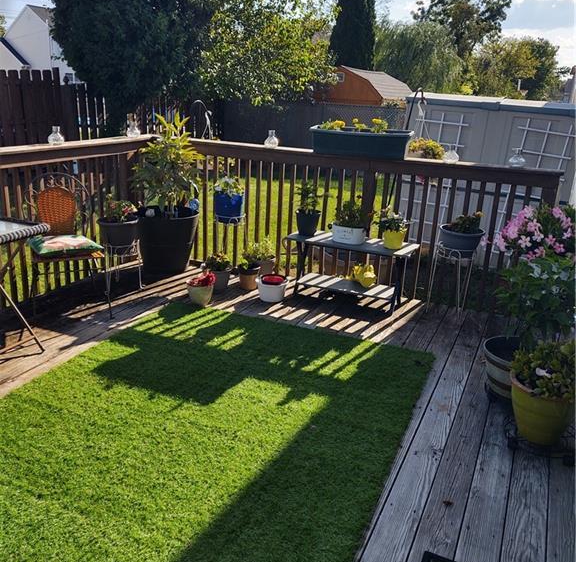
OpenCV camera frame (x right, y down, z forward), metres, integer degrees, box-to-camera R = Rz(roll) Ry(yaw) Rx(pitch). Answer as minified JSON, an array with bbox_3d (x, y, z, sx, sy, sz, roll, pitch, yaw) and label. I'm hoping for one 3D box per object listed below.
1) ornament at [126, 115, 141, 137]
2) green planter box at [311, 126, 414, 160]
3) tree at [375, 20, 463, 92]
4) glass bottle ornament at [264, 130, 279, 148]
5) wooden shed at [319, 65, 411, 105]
[{"bbox_3d":[-1.275,-1.278,4.958,0.106,0.177,0.106,3,18,-1],"label":"ornament"},{"bbox_3d":[0.546,-1.026,4.452,0.725,0.187,0.280,8,19,15],"label":"green planter box"},{"bbox_3d":[9.589,-16.209,46.342,6.941,7.415,6.941,6,18,10],"label":"tree"},{"bbox_3d":[-0.128,-1.124,4.746,0.106,0.128,0.106,3,18,-1],"label":"glass bottle ornament"},{"bbox_3d":[2.520,-5.789,20.701,2.749,2.877,4.500,11,20,23],"label":"wooden shed"}]

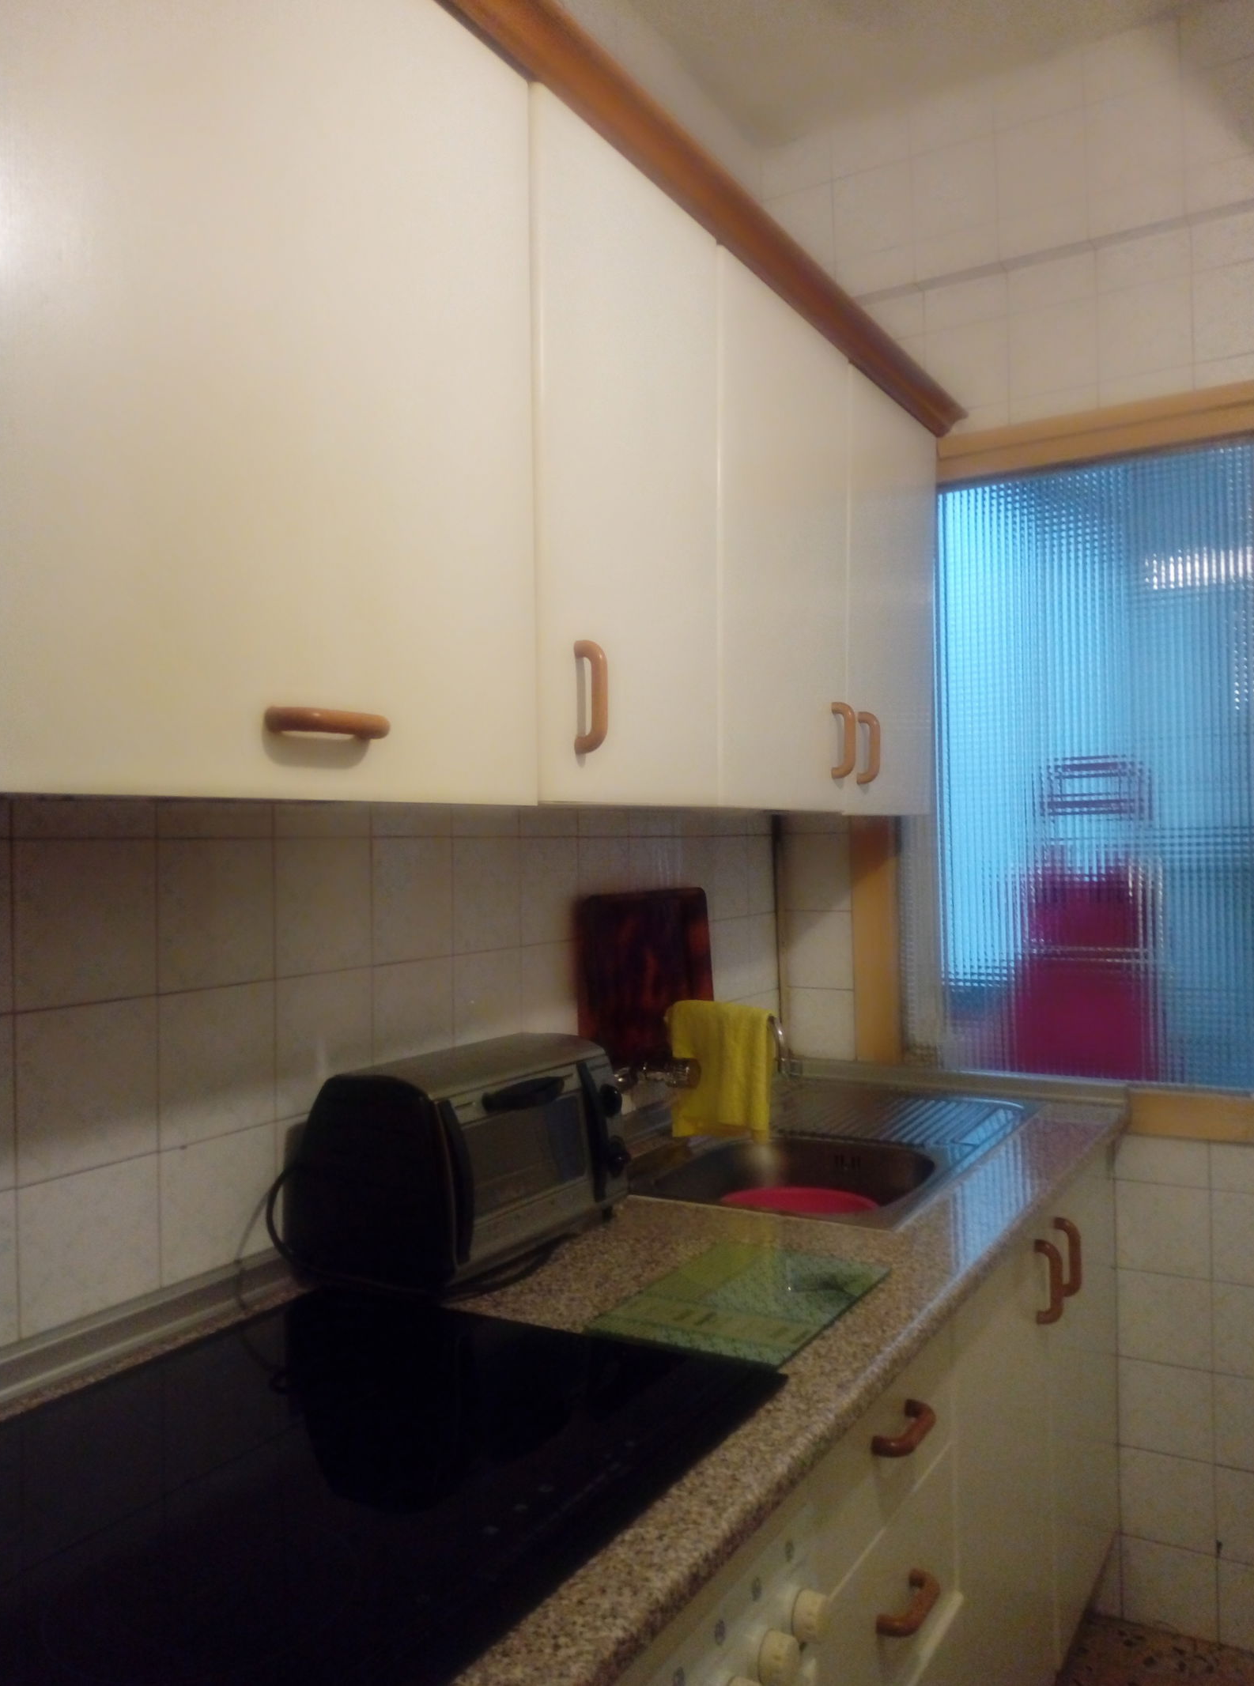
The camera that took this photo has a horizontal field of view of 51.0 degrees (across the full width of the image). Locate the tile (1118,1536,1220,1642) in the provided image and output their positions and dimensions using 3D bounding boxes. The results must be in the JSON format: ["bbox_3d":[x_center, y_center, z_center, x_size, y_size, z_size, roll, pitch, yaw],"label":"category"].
[{"bbox_3d":[0.915,1.252,2.218,0.151,0.143,0.010,-1,0,30],"label":"tile"}]

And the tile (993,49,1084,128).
[{"bbox_3d":[0.707,-1.282,2.245,0.150,0.099,0.010,-1,0,31],"label":"tile"}]

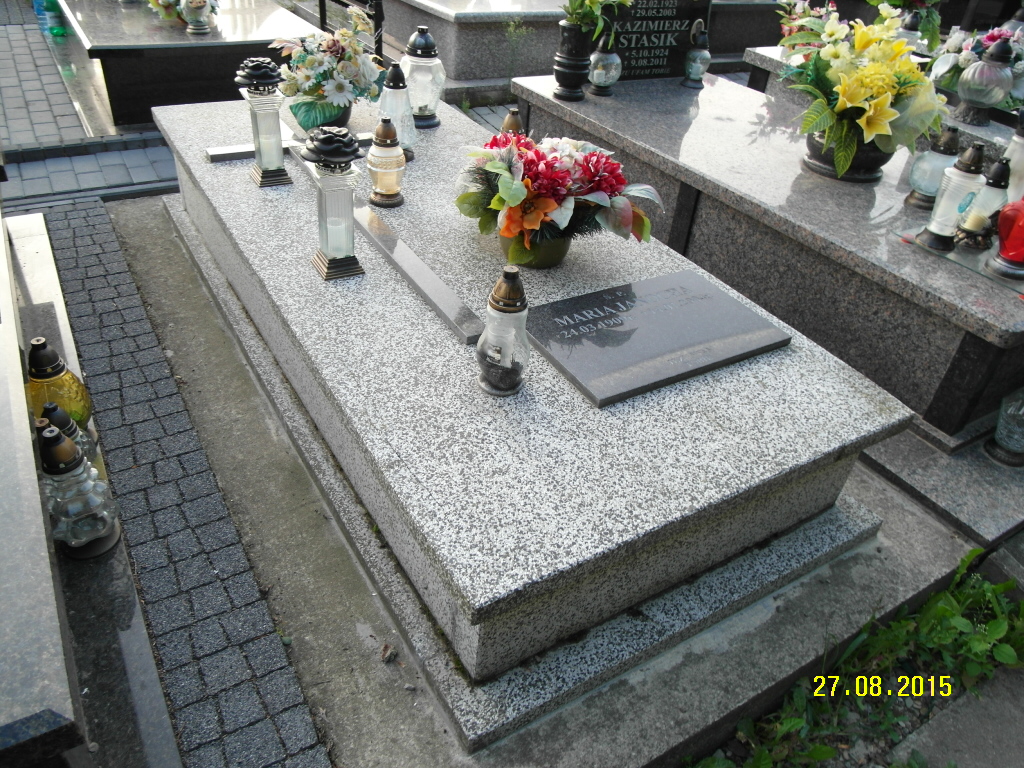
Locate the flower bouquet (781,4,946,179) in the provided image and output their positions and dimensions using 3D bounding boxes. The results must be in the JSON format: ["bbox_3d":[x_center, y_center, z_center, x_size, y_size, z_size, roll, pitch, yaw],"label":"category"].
[{"bbox_3d":[1.170,-0.935,2.345,0.500,0.450,0.420,-4,35,-15],"label":"flower bouquet"}]

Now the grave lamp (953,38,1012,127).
[{"bbox_3d":[1.775,-1.130,2.670,0.200,0.270,0.200,-15,40,-29],"label":"grave lamp"}]

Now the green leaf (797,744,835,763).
[{"bbox_3d":[0.531,0.644,1.239,0.057,0.009,0.029,5,35,-4],"label":"green leaf"}]

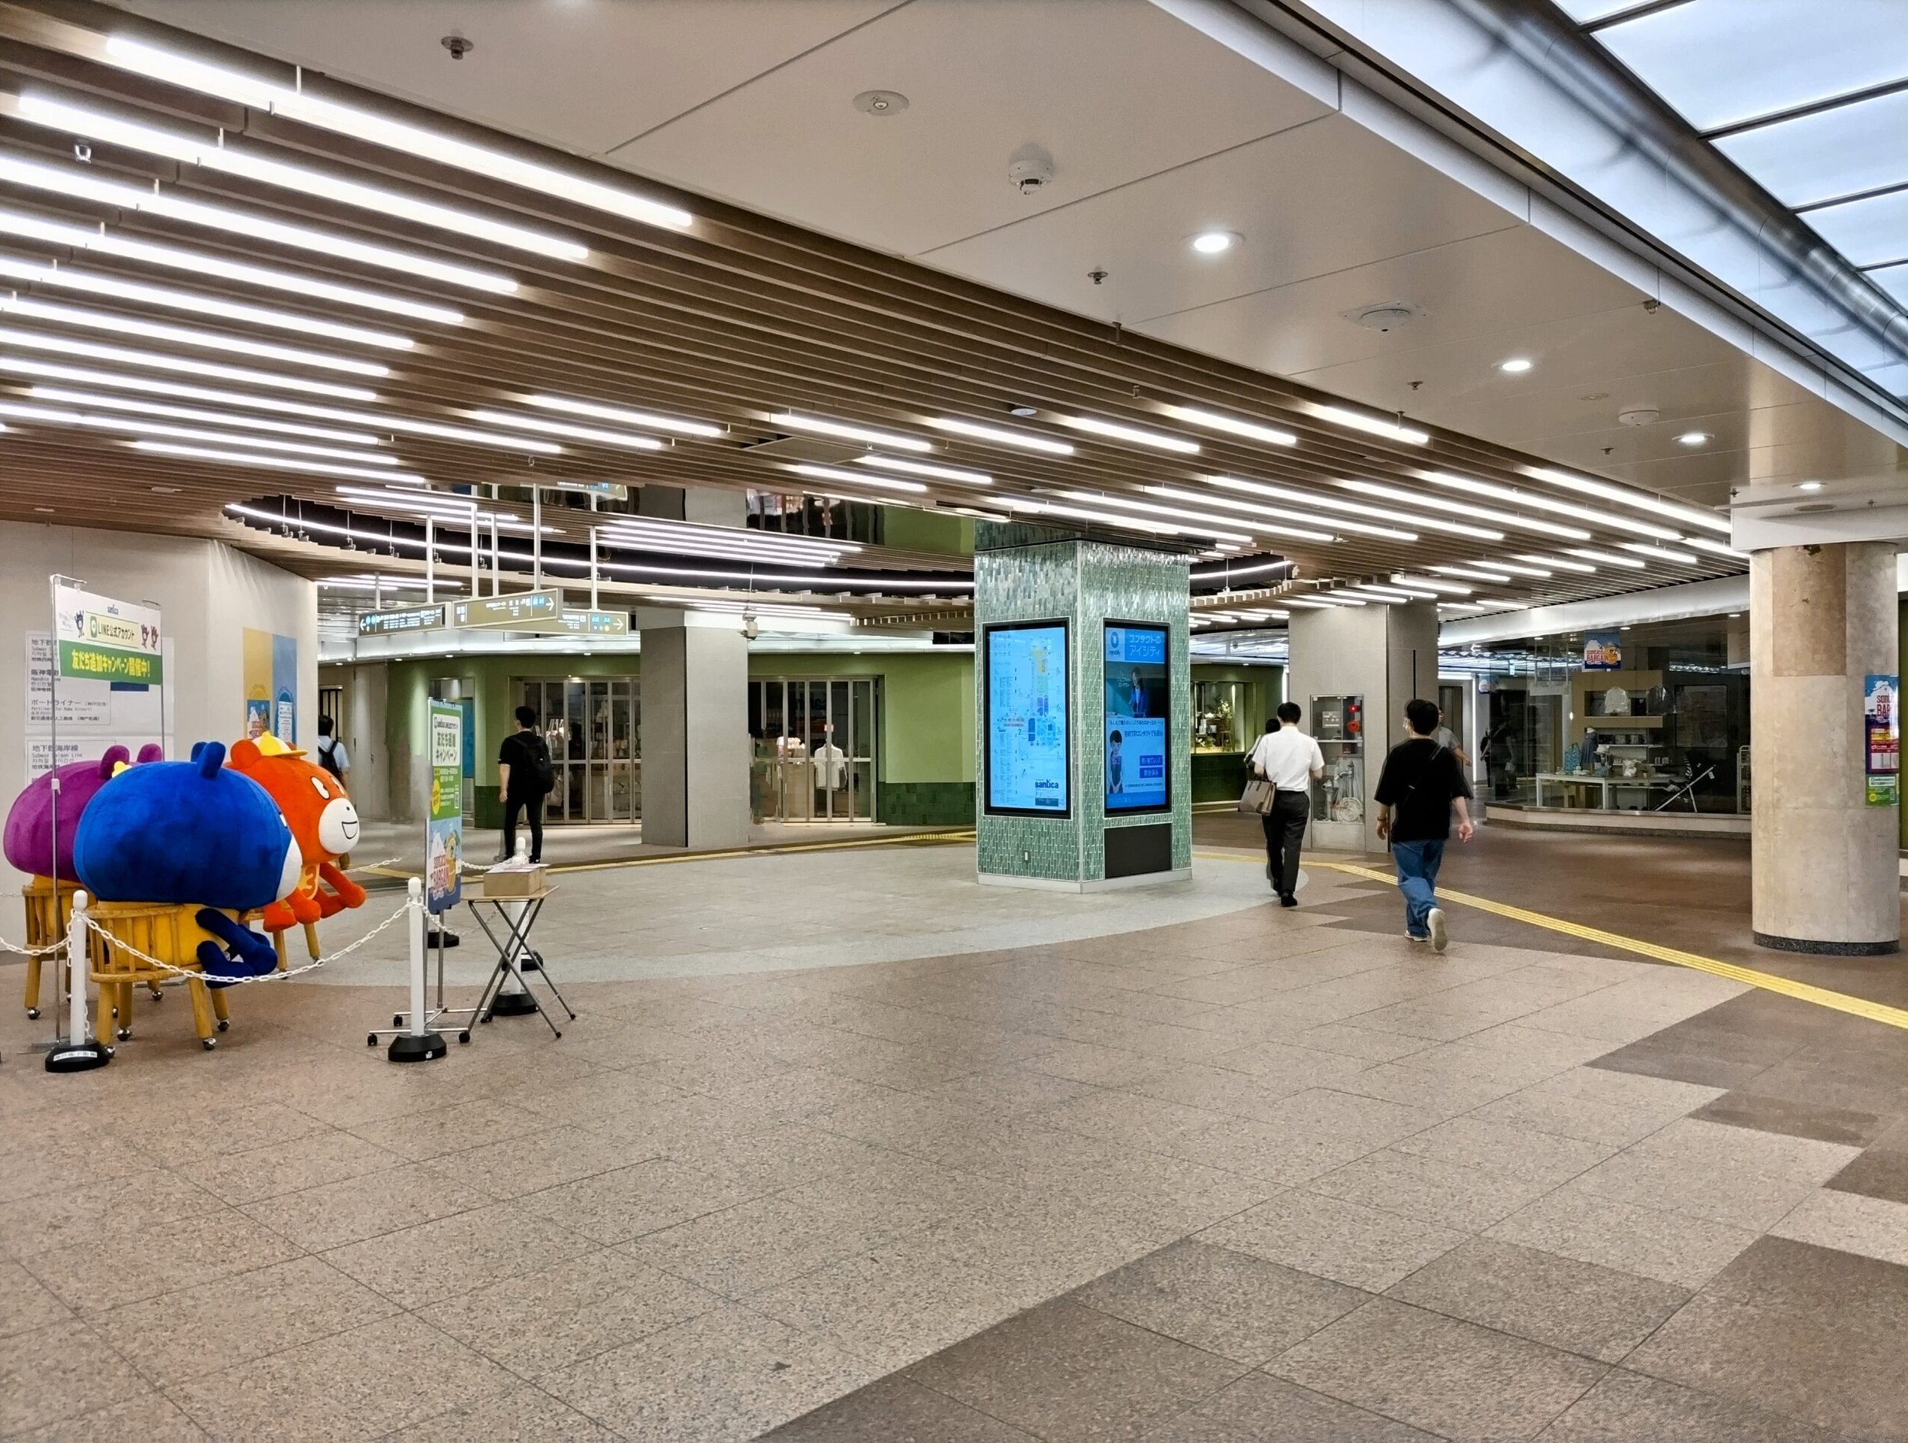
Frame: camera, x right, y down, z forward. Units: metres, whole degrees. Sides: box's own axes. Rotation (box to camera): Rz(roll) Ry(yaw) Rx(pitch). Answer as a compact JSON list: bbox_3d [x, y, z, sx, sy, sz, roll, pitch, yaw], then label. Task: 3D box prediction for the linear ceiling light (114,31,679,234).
[{"bbox_3d":[-1.193,-1.343,3.372,0.045,0.045,1.402,-1,-1,45],"label":"linear ceiling light"}]

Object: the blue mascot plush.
[{"bbox_3d":[-3.740,0.690,7.040,1.050,1.160,0.850,0,0,-27],"label":"blue mascot plush"}]

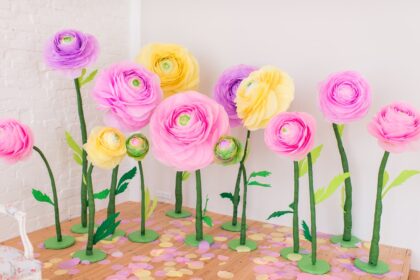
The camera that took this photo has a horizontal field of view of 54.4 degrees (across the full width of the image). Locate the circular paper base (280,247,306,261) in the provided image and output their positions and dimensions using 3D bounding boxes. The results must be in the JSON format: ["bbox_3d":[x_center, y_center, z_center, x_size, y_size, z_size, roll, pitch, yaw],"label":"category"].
[{"bbox_3d":[0.656,0.859,3.112,0.230,0.014,0.230,1,11,0],"label":"circular paper base"}]

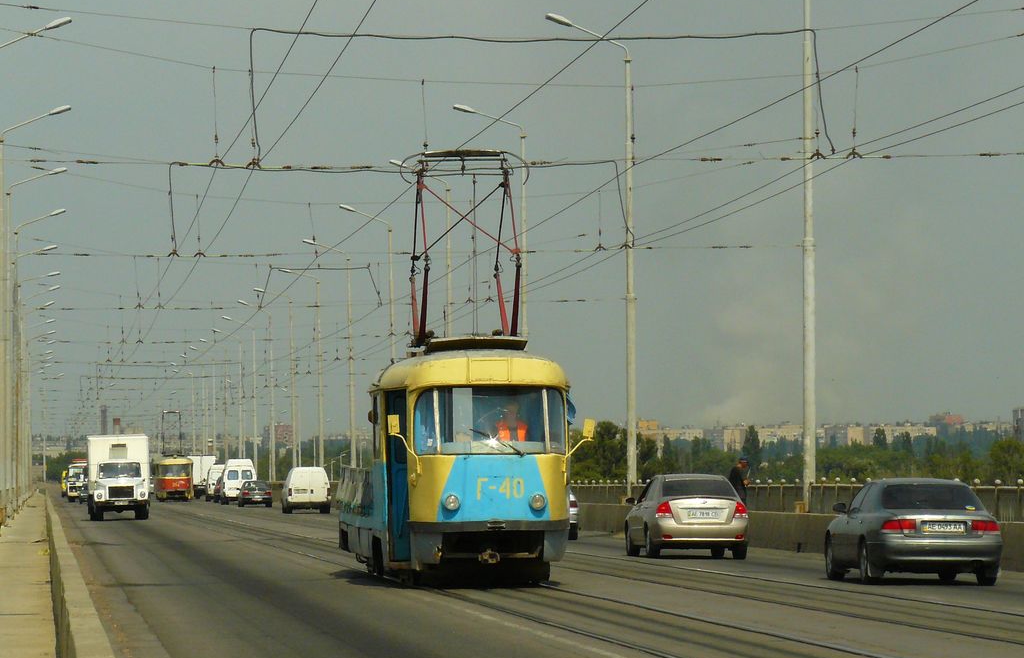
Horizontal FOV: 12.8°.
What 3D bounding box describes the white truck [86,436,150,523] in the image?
[{"bbox_3d":[-14.596,5.462,169.106,2.300,3.200,6.400,0,-2,-6],"label":"white truck"}]

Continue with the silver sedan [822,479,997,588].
[{"bbox_3d":[5.301,2.686,60.705,1.750,1.400,4.690,0,-2,-6],"label":"silver sedan"}]

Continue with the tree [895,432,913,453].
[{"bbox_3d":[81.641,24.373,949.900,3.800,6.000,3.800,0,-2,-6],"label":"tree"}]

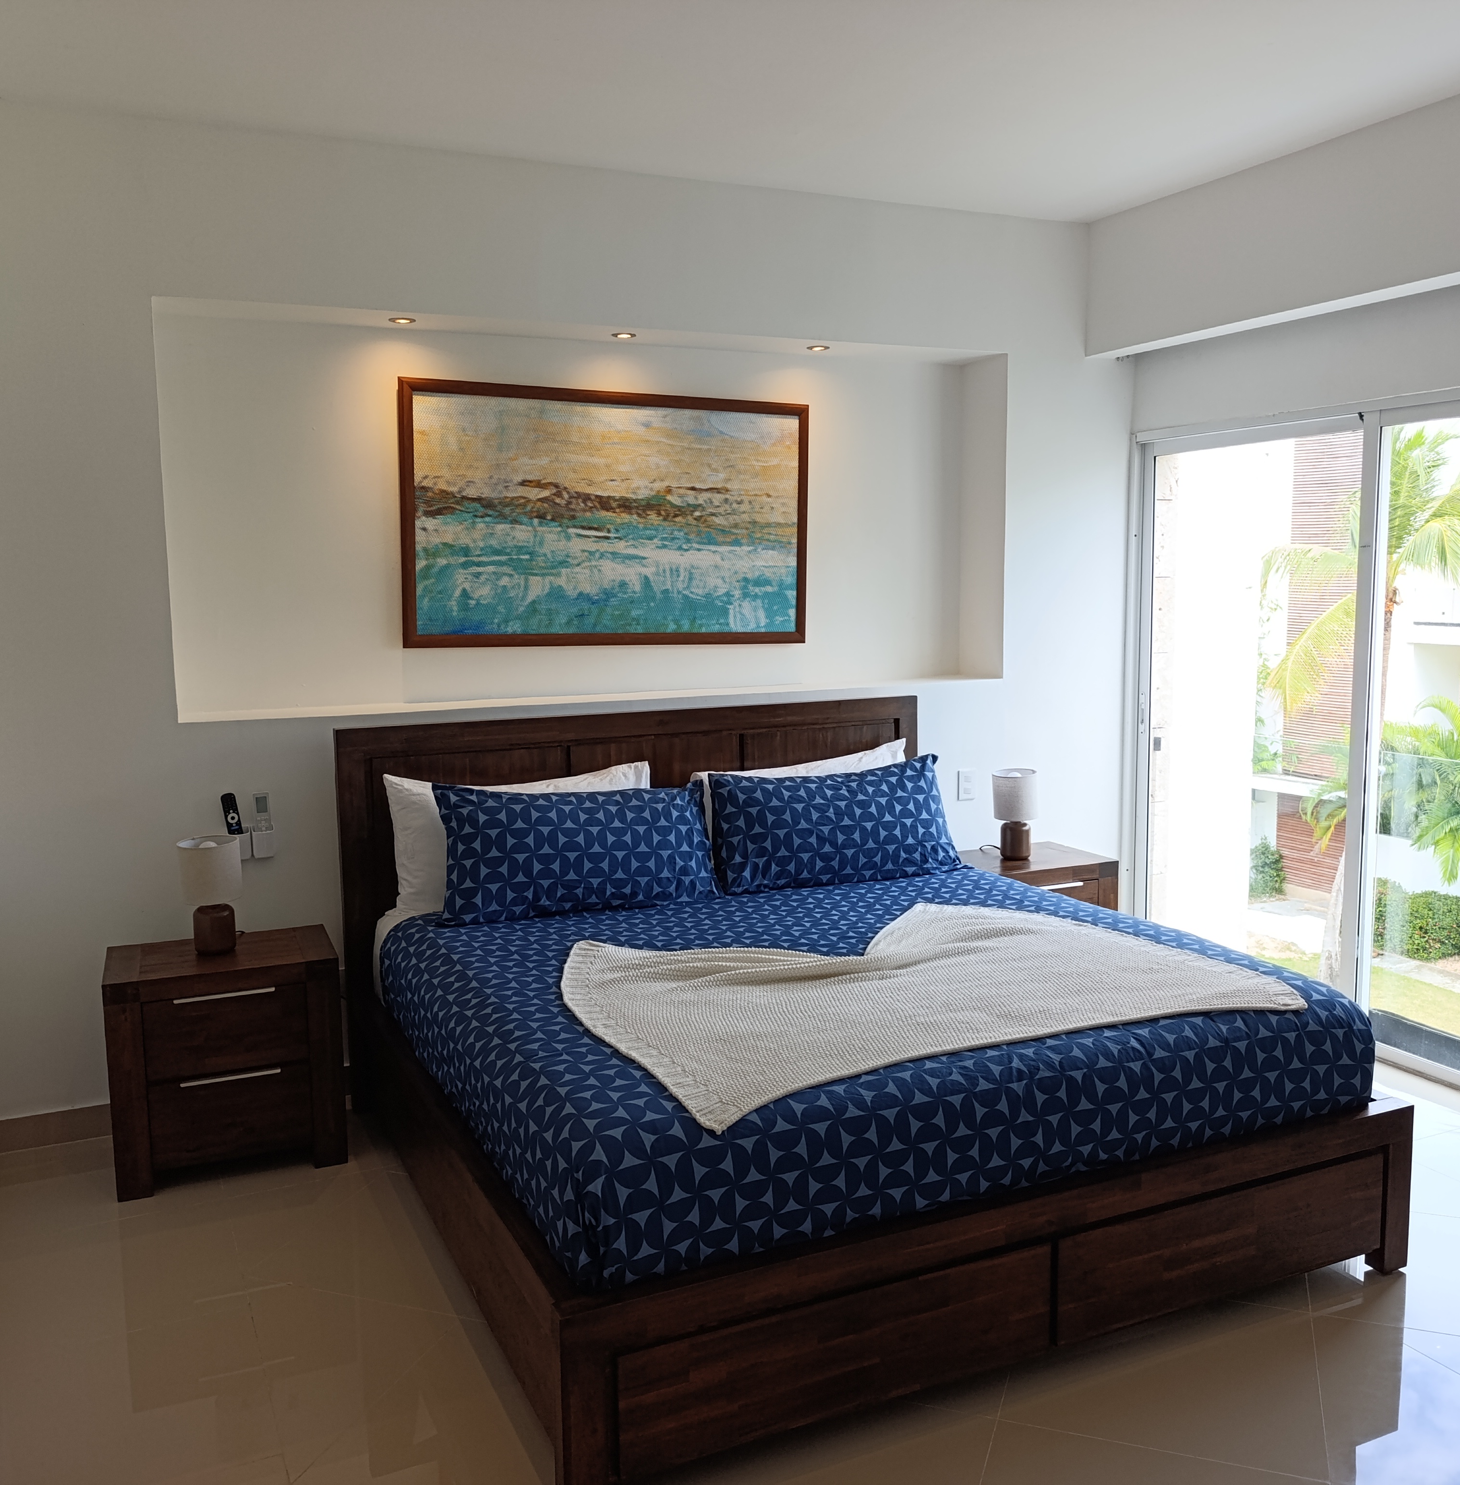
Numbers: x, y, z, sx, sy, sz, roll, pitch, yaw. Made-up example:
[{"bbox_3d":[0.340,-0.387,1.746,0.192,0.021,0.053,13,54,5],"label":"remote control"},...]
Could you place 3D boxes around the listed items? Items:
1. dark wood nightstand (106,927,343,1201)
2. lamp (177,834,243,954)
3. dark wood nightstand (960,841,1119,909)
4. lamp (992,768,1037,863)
[{"bbox_3d":[-1.454,0.904,3.801,0.600,0.604,0.396,-4,8,-23],"label":"dark wood nightstand"},{"bbox_3d":[-1.487,0.442,3.772,0.168,0.319,0.168,-4,8,-24],"label":"lamp"},{"bbox_3d":[1.075,0.732,4.904,0.600,0.604,0.396,-4,8,-25],"label":"dark wood nightstand"},{"bbox_3d":[1.058,0.272,4.858,0.164,0.319,0.164,-1,8,0],"label":"lamp"}]

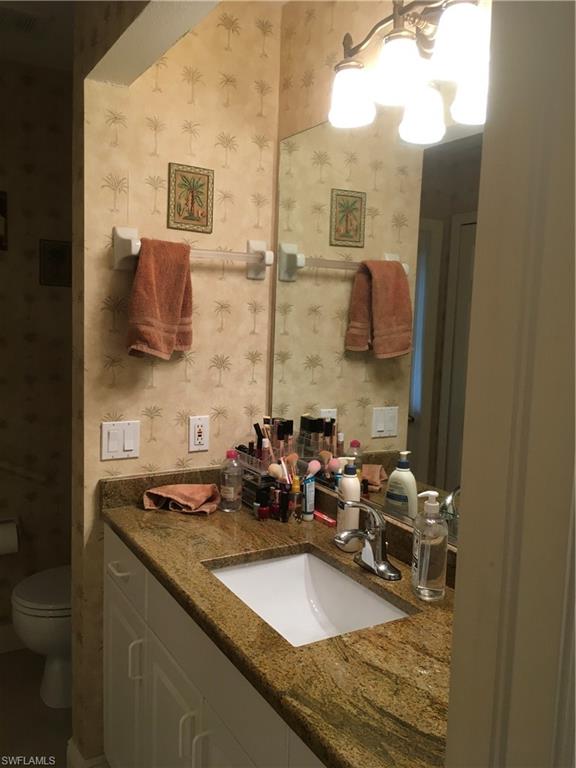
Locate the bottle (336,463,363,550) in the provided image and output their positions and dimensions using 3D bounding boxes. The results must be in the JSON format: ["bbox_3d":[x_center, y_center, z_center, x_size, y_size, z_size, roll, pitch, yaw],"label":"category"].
[{"bbox_3d":[0.160,0.311,1.674,0.059,0.238,0.092,2,6,-4],"label":"bottle"}]

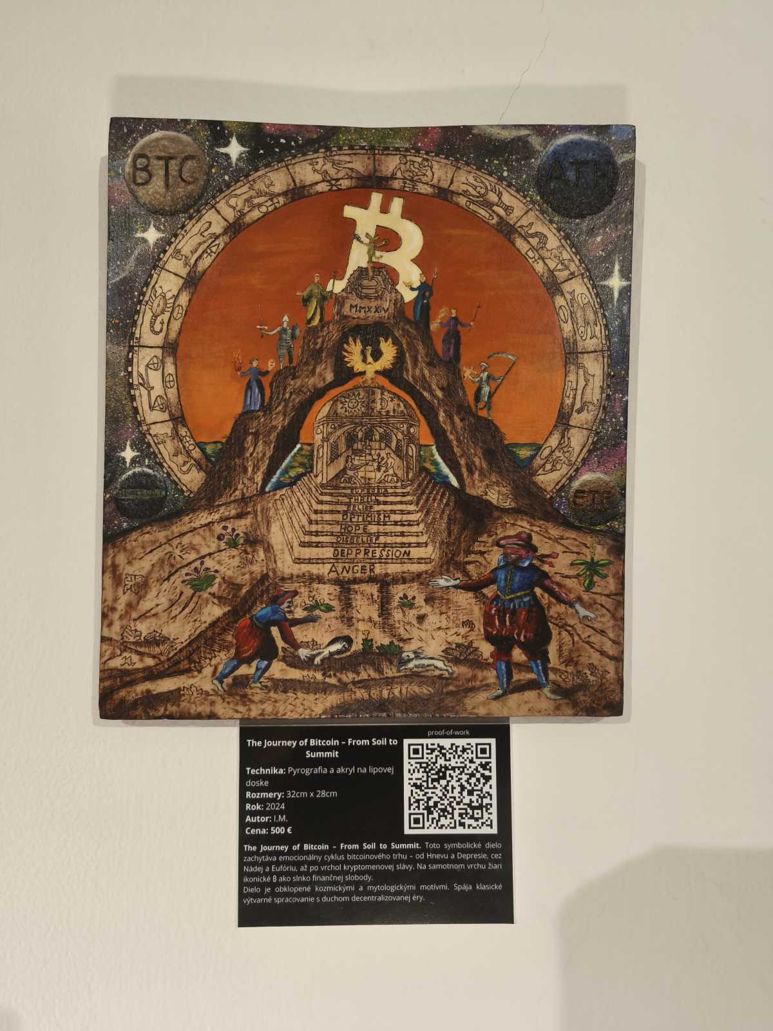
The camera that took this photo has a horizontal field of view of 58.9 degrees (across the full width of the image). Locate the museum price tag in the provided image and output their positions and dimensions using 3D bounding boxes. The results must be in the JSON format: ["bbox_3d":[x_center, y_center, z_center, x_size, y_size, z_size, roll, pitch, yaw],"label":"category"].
[{"bbox_3d":[-0.006,0.168,0.372,0.148,0.105,0.003,0,-5,-1],"label":"museum price tag"}]

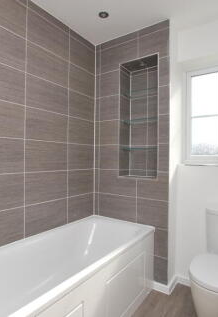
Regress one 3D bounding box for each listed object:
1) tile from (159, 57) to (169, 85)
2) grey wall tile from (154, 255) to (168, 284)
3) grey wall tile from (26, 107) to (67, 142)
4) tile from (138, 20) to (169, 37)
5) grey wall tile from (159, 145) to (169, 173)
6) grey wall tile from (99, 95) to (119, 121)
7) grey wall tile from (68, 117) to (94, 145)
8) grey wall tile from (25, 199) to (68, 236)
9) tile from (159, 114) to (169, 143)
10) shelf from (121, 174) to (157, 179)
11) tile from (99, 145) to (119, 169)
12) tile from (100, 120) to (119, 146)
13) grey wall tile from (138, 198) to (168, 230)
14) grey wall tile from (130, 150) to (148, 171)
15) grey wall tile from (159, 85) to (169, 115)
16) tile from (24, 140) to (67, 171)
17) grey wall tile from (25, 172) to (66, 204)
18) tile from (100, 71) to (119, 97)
[{"bbox_3d":[0.500,-0.775,1.788,0.091,0.257,0.012,0,0,31],"label":"tile"},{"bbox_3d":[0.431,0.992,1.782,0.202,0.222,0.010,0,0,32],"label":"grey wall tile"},{"bbox_3d":[-0.516,-0.271,1.704,0.012,0.257,0.432,0,0,37],"label":"grey wall tile"},{"bbox_3d":[0.413,-1.196,1.844,0.304,0.068,0.012,0,0,31],"label":"tile"},{"bbox_3d":[0.474,-0.006,1.735,0.092,0.247,0.010,0,0,31],"label":"grey wall tile"},{"bbox_3d":[0.009,-0.522,2.084,0.237,0.257,0.012,0,0,31],"label":"grey wall tile"},{"bbox_3d":[-0.268,-0.262,2.008,0.010,0.248,0.378,0,0,37],"label":"grey wall tile"},{"bbox_3d":[-0.516,0.492,1.680,0.010,0.248,0.424,0,0,37],"label":"grey wall tile"},{"bbox_3d":[0.477,-0.256,1.735,0.092,0.247,0.010,0,0,31],"label":"tile"},{"bbox_3d":[0.327,0.197,1.961,0.389,0.020,0.247,0,0,31],"label":"shelf"},{"bbox_3d":[0.004,-0.008,2.082,0.237,0.257,0.012,0,0,31],"label":"tile"},{"bbox_3d":[0.003,-0.260,2.024,0.233,0.247,0.010,0,0,31],"label":"tile"},{"bbox_3d":[0.395,0.501,1.810,0.296,0.248,0.010,0,0,32],"label":"grey wall tile"},{"bbox_3d":[0.324,-0.005,2.149,0.195,0.257,0.012,0,0,31],"label":"grey wall tile"},{"bbox_3d":[0.479,-0.506,1.736,0.092,0.247,0.010,0,0,31],"label":"grey wall tile"},{"bbox_3d":[-0.518,-0.014,1.703,0.012,0.257,0.432,0,0,37],"label":"tile"},{"bbox_3d":[-0.510,0.234,1.658,0.010,0.247,0.417,0,0,37],"label":"grey wall tile"},{"bbox_3d":[0.011,-0.779,2.085,0.237,0.257,0.012,0,0,31],"label":"tile"}]

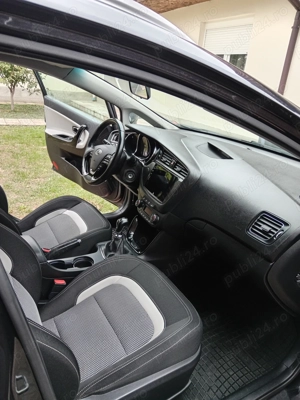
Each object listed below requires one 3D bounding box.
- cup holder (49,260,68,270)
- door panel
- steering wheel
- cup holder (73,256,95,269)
[{"bbox_3d":[-0.366,0.288,1.250,0.085,0.060,0.085,-6,21,-29],"label":"cup holder"},{"bbox_3d":[-0.562,-0.414,2.439,0.920,0.690,0.120,18,23,34],"label":"door panel"},{"bbox_3d":[-0.241,-0.248,1.664,0.100,0.370,0.375,19,8,-35],"label":"steering wheel"},{"bbox_3d":[-0.277,0.287,1.303,0.086,0.060,0.086,-6,21,-29],"label":"cup holder"}]

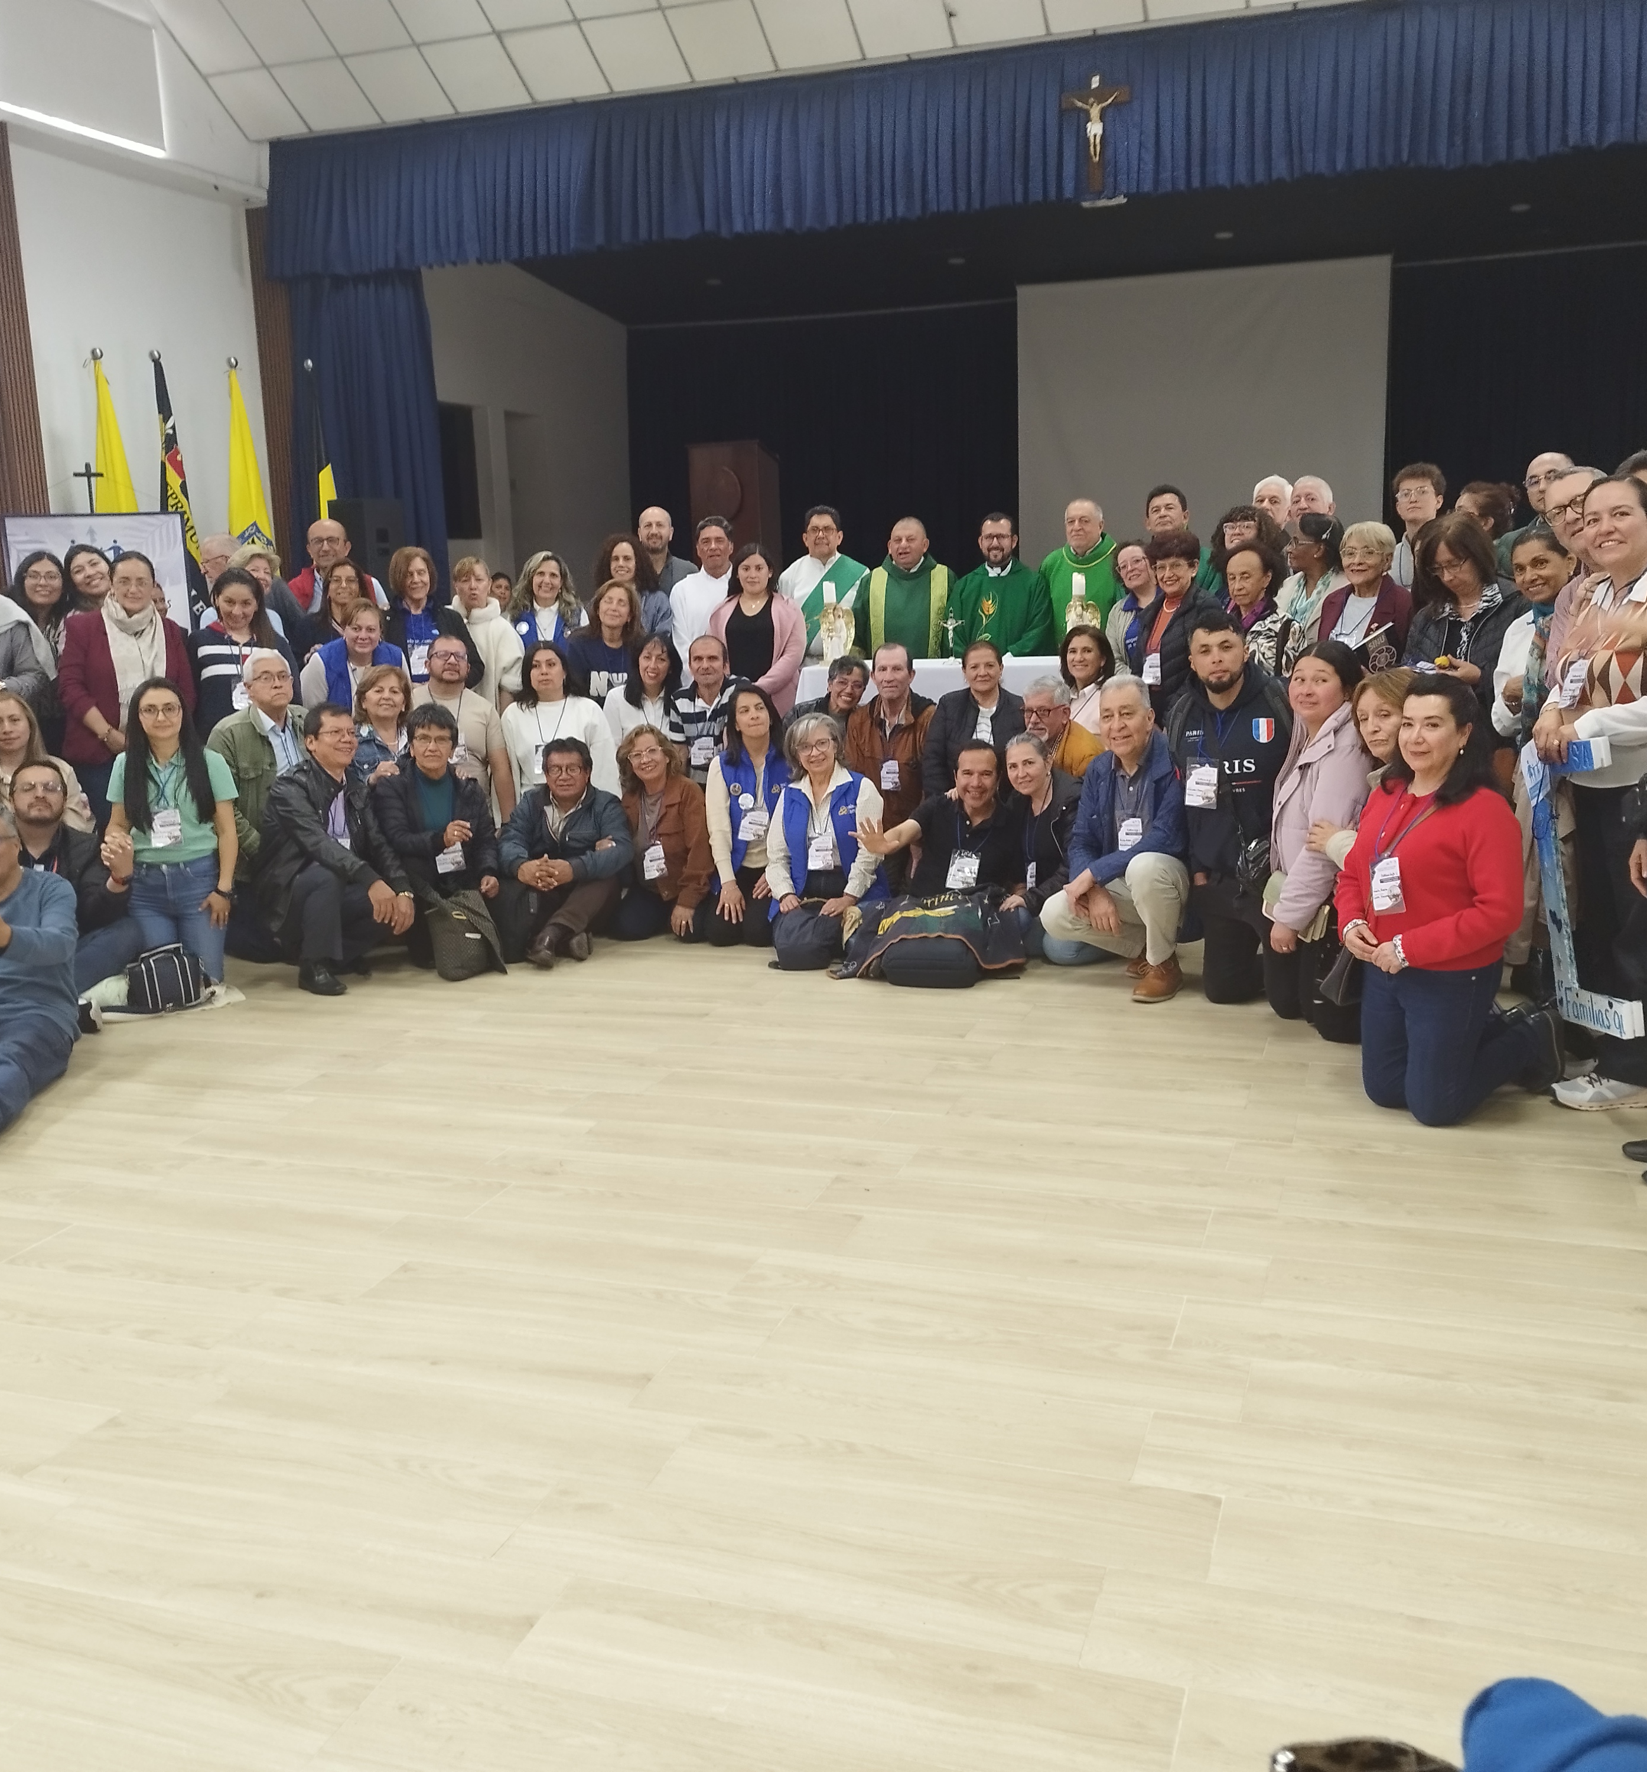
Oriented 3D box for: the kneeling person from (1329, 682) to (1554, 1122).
[{"bbox_3d":[1.651,0.001,4.237,0.610,1.100,0.490,-12,16,-39],"label":"kneeling person"}]

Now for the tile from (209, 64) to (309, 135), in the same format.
[{"bbox_3d":[-4.113,-5.701,11.950,0.530,0.020,0.600,2,-21,18],"label":"tile"}]

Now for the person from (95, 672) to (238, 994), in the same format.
[{"bbox_3d":[-2.380,-0.239,6.067,0.490,1.090,0.580,-6,13,-17],"label":"person"}]

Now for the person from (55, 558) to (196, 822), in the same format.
[{"bbox_3d":[-2.854,-0.599,6.753,0.510,1.540,0.330,-7,13,-20],"label":"person"}]

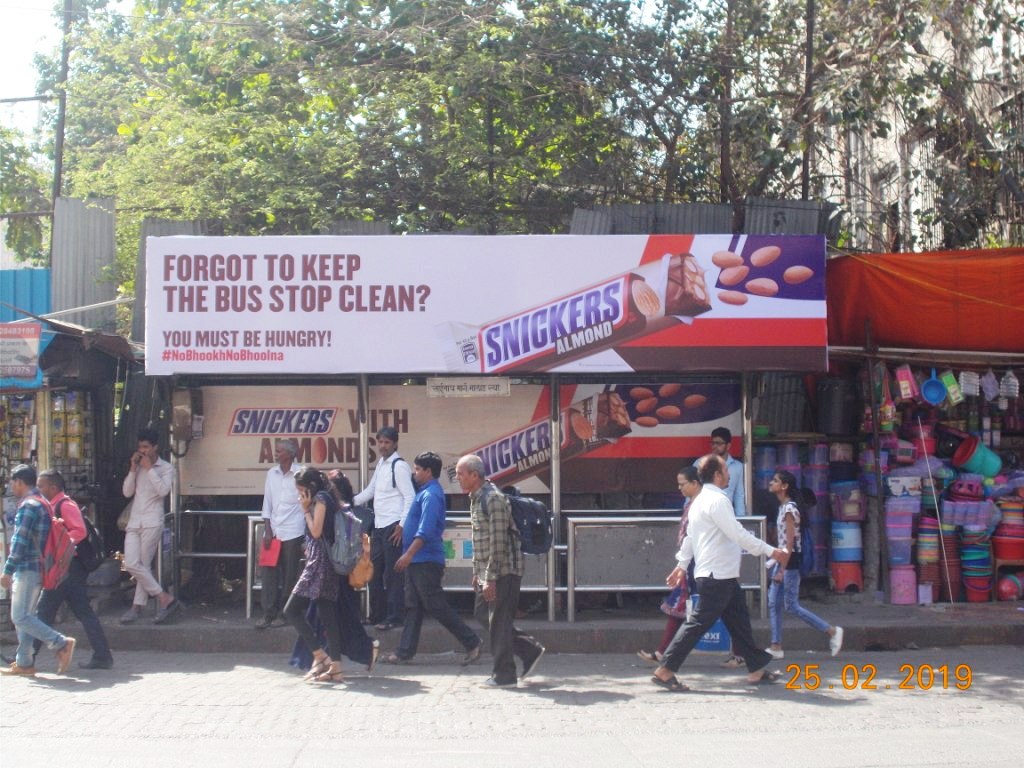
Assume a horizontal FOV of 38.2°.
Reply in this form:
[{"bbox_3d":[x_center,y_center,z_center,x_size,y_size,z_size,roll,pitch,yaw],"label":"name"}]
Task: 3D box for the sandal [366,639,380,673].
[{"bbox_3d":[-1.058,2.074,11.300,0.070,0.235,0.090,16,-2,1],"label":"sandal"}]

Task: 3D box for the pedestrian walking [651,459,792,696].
[{"bbox_3d":[1.504,1.359,10.720,0.930,1.670,0.520,0,-3,-9],"label":"pedestrian walking"}]

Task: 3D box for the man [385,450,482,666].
[{"bbox_3d":[-0.637,1.390,11.850,0.760,1.660,0.500,0,-3,-6],"label":"man"}]

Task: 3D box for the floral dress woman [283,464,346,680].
[{"bbox_3d":[-1.463,1.411,10.900,0.480,1.570,0.440,0,-3,-9],"label":"floral dress woman"}]

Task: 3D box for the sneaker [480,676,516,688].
[{"bbox_3d":[-0.097,2.143,10.620,0.265,0.095,0.100,0,-3,-5],"label":"sneaker"}]

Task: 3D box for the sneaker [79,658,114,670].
[{"bbox_3d":[-3.225,2.177,11.480,0.275,0.100,0.100,0,-3,-5],"label":"sneaker"}]

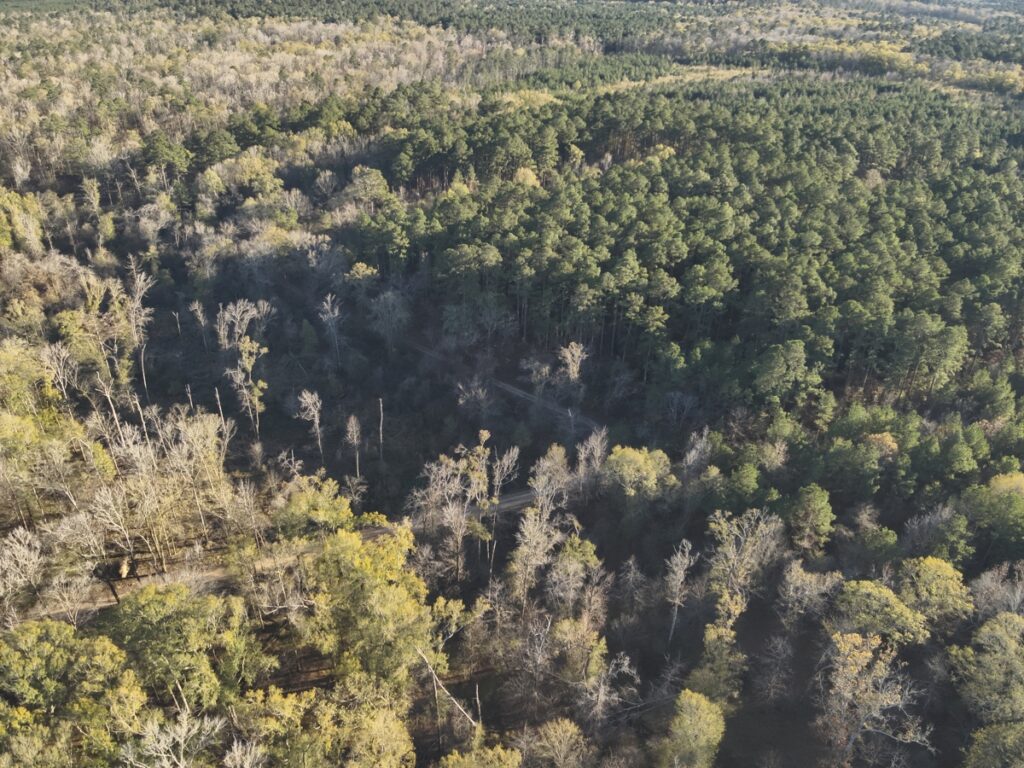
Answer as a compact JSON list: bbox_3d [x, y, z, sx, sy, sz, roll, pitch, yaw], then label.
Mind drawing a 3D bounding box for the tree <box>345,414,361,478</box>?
[{"bbox_3d":[-31.620,13.730,142.850,3.070,17.360,2.920,0,30,0],"label":"tree"}]

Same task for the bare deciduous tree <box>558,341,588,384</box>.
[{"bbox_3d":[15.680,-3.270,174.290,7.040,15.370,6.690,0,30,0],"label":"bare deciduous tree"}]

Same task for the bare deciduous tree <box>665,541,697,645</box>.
[{"bbox_3d":[24.850,31.920,106.430,4.530,22.280,4.300,0,30,0],"label":"bare deciduous tree"}]

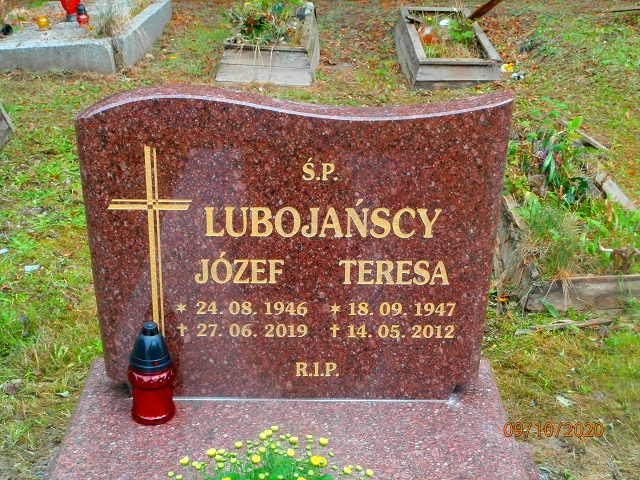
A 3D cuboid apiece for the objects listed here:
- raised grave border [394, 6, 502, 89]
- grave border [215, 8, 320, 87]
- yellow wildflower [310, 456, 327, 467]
[{"bbox_3d":[0.924,-1.460,7.839,0.585,0.200,1.800,1,23,0],"label":"raised grave border"},{"bbox_3d":[-0.340,-1.480,7.903,0.650,0.215,1.720,1,23,2],"label":"grave border"},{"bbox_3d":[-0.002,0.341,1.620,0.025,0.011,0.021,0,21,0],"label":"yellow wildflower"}]

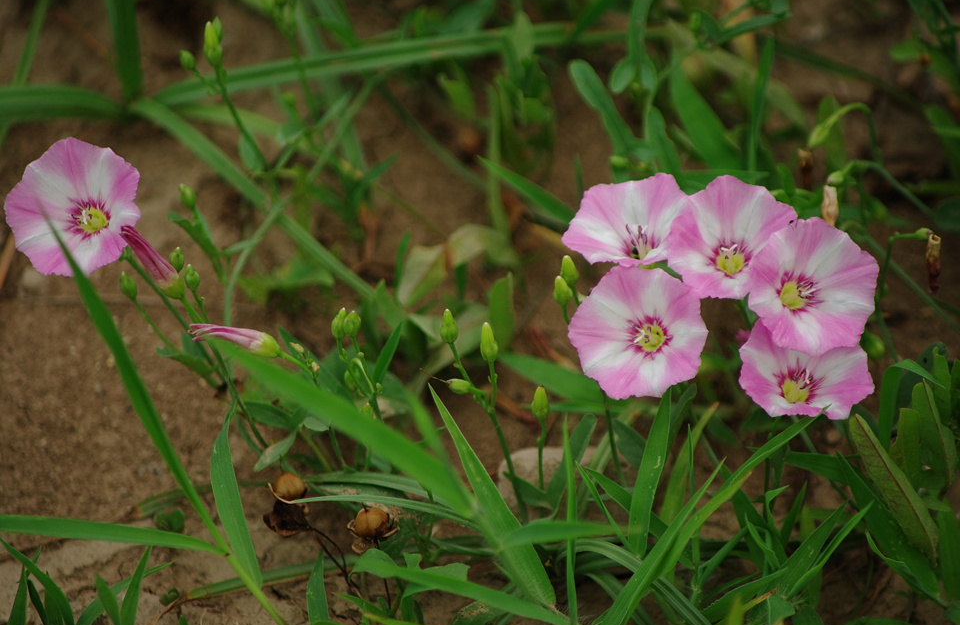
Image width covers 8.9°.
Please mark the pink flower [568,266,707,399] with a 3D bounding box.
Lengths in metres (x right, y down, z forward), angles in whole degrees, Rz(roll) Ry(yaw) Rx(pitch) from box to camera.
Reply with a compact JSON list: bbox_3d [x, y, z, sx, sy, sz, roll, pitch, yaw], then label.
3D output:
[{"bbox_3d":[0.029,0.004,1.123,0.025,0.024,0.013,10,-5,14],"label":"pink flower"}]

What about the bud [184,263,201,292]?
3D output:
[{"bbox_3d":[-0.052,-0.006,1.125,0.003,0.005,0.003,-6,23,0],"label":"bud"}]

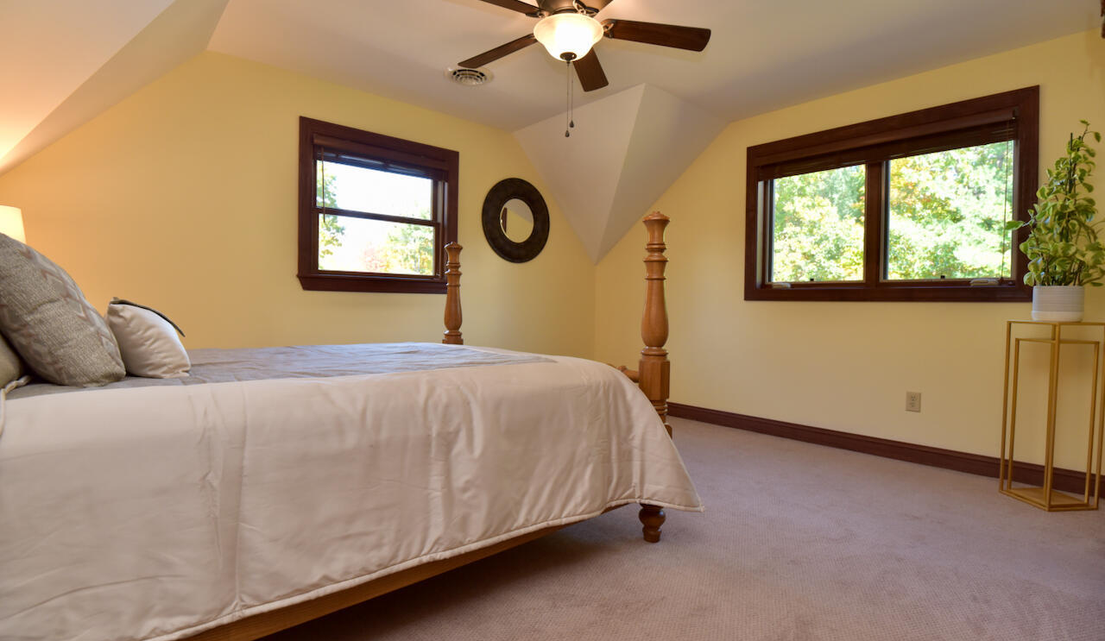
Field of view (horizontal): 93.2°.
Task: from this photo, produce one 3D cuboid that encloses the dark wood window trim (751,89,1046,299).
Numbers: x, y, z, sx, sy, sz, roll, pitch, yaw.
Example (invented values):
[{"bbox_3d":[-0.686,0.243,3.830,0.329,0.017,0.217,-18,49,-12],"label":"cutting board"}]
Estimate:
[{"bbox_3d":[2.015,-0.692,3.353,0.090,1.140,1.610,-2,3,-43],"label":"dark wood window trim"}]

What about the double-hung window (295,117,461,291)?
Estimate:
[{"bbox_3d":[-1.141,-0.729,3.611,1.145,1.065,0.090,-2,3,-43],"label":"double-hung window"}]

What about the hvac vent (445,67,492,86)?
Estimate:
[{"bbox_3d":[-0.512,-1.474,3.202,0.290,0.040,0.290,0,2,0],"label":"hvac vent"}]

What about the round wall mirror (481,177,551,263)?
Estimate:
[{"bbox_3d":[-0.282,-0.832,4.349,0.700,0.700,0.045,-2,3,-43],"label":"round wall mirror"}]

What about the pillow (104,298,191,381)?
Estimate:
[{"bbox_3d":[-1.088,0.051,1.410,0.400,0.245,0.140,3,39,47],"label":"pillow"}]

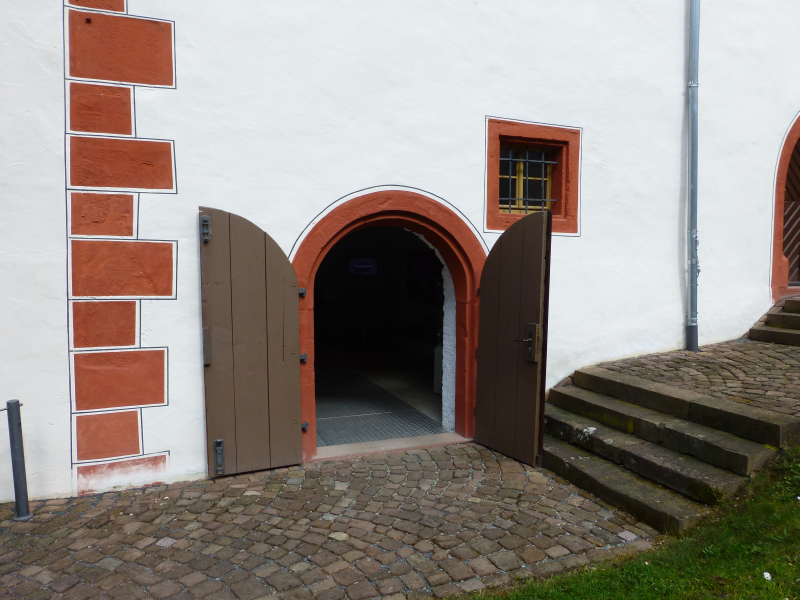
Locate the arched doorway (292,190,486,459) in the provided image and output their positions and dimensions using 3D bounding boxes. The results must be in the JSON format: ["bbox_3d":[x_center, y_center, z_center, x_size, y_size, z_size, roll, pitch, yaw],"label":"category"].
[{"bbox_3d":[-0.086,0.190,5.085,1.820,2.250,0.350,-1,4,-22],"label":"arched doorway"}]

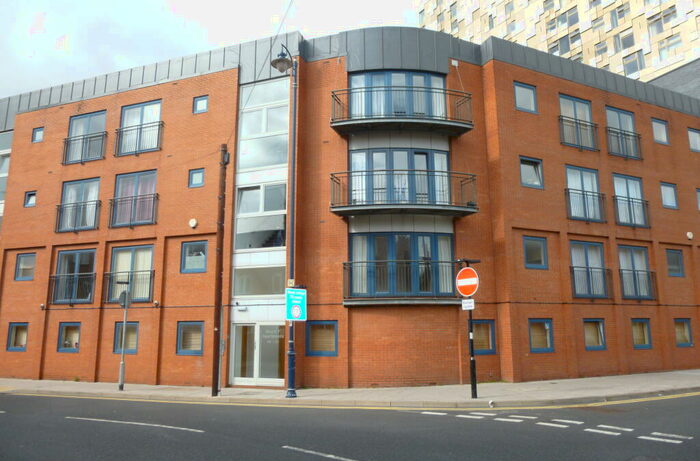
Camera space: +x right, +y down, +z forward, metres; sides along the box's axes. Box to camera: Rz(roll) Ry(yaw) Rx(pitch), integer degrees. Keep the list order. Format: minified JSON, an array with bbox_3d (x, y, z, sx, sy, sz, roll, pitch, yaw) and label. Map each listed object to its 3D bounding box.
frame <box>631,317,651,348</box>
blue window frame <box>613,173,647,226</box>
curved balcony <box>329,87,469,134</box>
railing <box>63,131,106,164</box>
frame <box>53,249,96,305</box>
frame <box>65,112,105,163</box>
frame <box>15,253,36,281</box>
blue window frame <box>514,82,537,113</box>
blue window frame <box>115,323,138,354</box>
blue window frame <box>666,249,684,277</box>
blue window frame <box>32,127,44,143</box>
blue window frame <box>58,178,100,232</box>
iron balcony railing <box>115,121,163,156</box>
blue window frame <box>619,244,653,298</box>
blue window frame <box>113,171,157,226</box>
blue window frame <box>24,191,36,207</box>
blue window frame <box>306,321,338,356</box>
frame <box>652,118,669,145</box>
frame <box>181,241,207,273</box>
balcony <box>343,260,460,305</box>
[{"bbox_3d":[11.018,3.909,19.066,1.069,1.113,0.120,5,-12,-25],"label":"frame"},{"bbox_3d":[11.244,-1.179,20.378,1.830,2.066,0.110,5,-11,-26],"label":"blue window frame"},{"bbox_3d":[1.670,-3.762,16.298,4.586,1.205,1.421,0,-10,0],"label":"curved balcony"},{"bbox_3d":[-10.904,-3.321,20.731,2.271,1.129,0.170,-4,-11,20],"label":"railing"},{"bbox_3d":[-10.658,1.800,19.619,1.993,2.066,0.100,-4,-11,21],"label":"frame"},{"bbox_3d":[-10.687,-3.778,20.515,1.919,2.039,0.120,-4,-11,20],"label":"frame"},{"bbox_3d":[-13.231,1.489,20.615,1.061,1.112,0.120,-4,-11,20],"label":"frame"},{"bbox_3d":[6.387,-4.792,18.344,1.067,1.080,0.120,5,-11,-26],"label":"blue window frame"},{"bbox_3d":[-8.163,3.948,18.553,1.108,1.121,0.110,-4,-11,20],"label":"blue window frame"},{"bbox_3d":[13.341,1.360,20.697,1.050,1.080,0.100,4,-11,-25],"label":"blue window frame"},{"bbox_3d":[-13.519,-4.135,22.016,0.651,0.639,0.110,-4,-11,20],"label":"blue window frame"},{"bbox_3d":[-10.710,-1.015,20.021,1.942,2.061,0.120,-4,-11,20],"label":"blue window frame"},{"bbox_3d":[-7.950,-3.437,19.195,2.244,1.103,0.170,-4,-11,21],"label":"iron balcony railing"},{"bbox_3d":[11.182,1.664,19.834,1.805,2.074,0.110,5,-11,-26],"label":"blue window frame"},{"bbox_3d":[-8.246,-1.204,19.481,2.041,2.066,0.110,-4,-11,20],"label":"blue window frame"},{"bbox_3d":[-13.275,-1.289,21.087,0.639,0.658,0.120,-4,-11,20],"label":"blue window frame"},{"bbox_3d":[-0.879,3.423,16.022,1.116,1.106,0.120,-4,-11,20],"label":"blue window frame"},{"bbox_3d":[13.284,-4.191,21.539,1.046,1.031,0.100,4,-11,-25],"label":"frame"},{"bbox_3d":[-5.453,0.943,17.720,1.114,1.094,0.100,-4,-11,21],"label":"frame"},{"bbox_3d":[1.728,1.679,15.874,3.830,1.277,1.156,0,-10,-3],"label":"balcony"}]

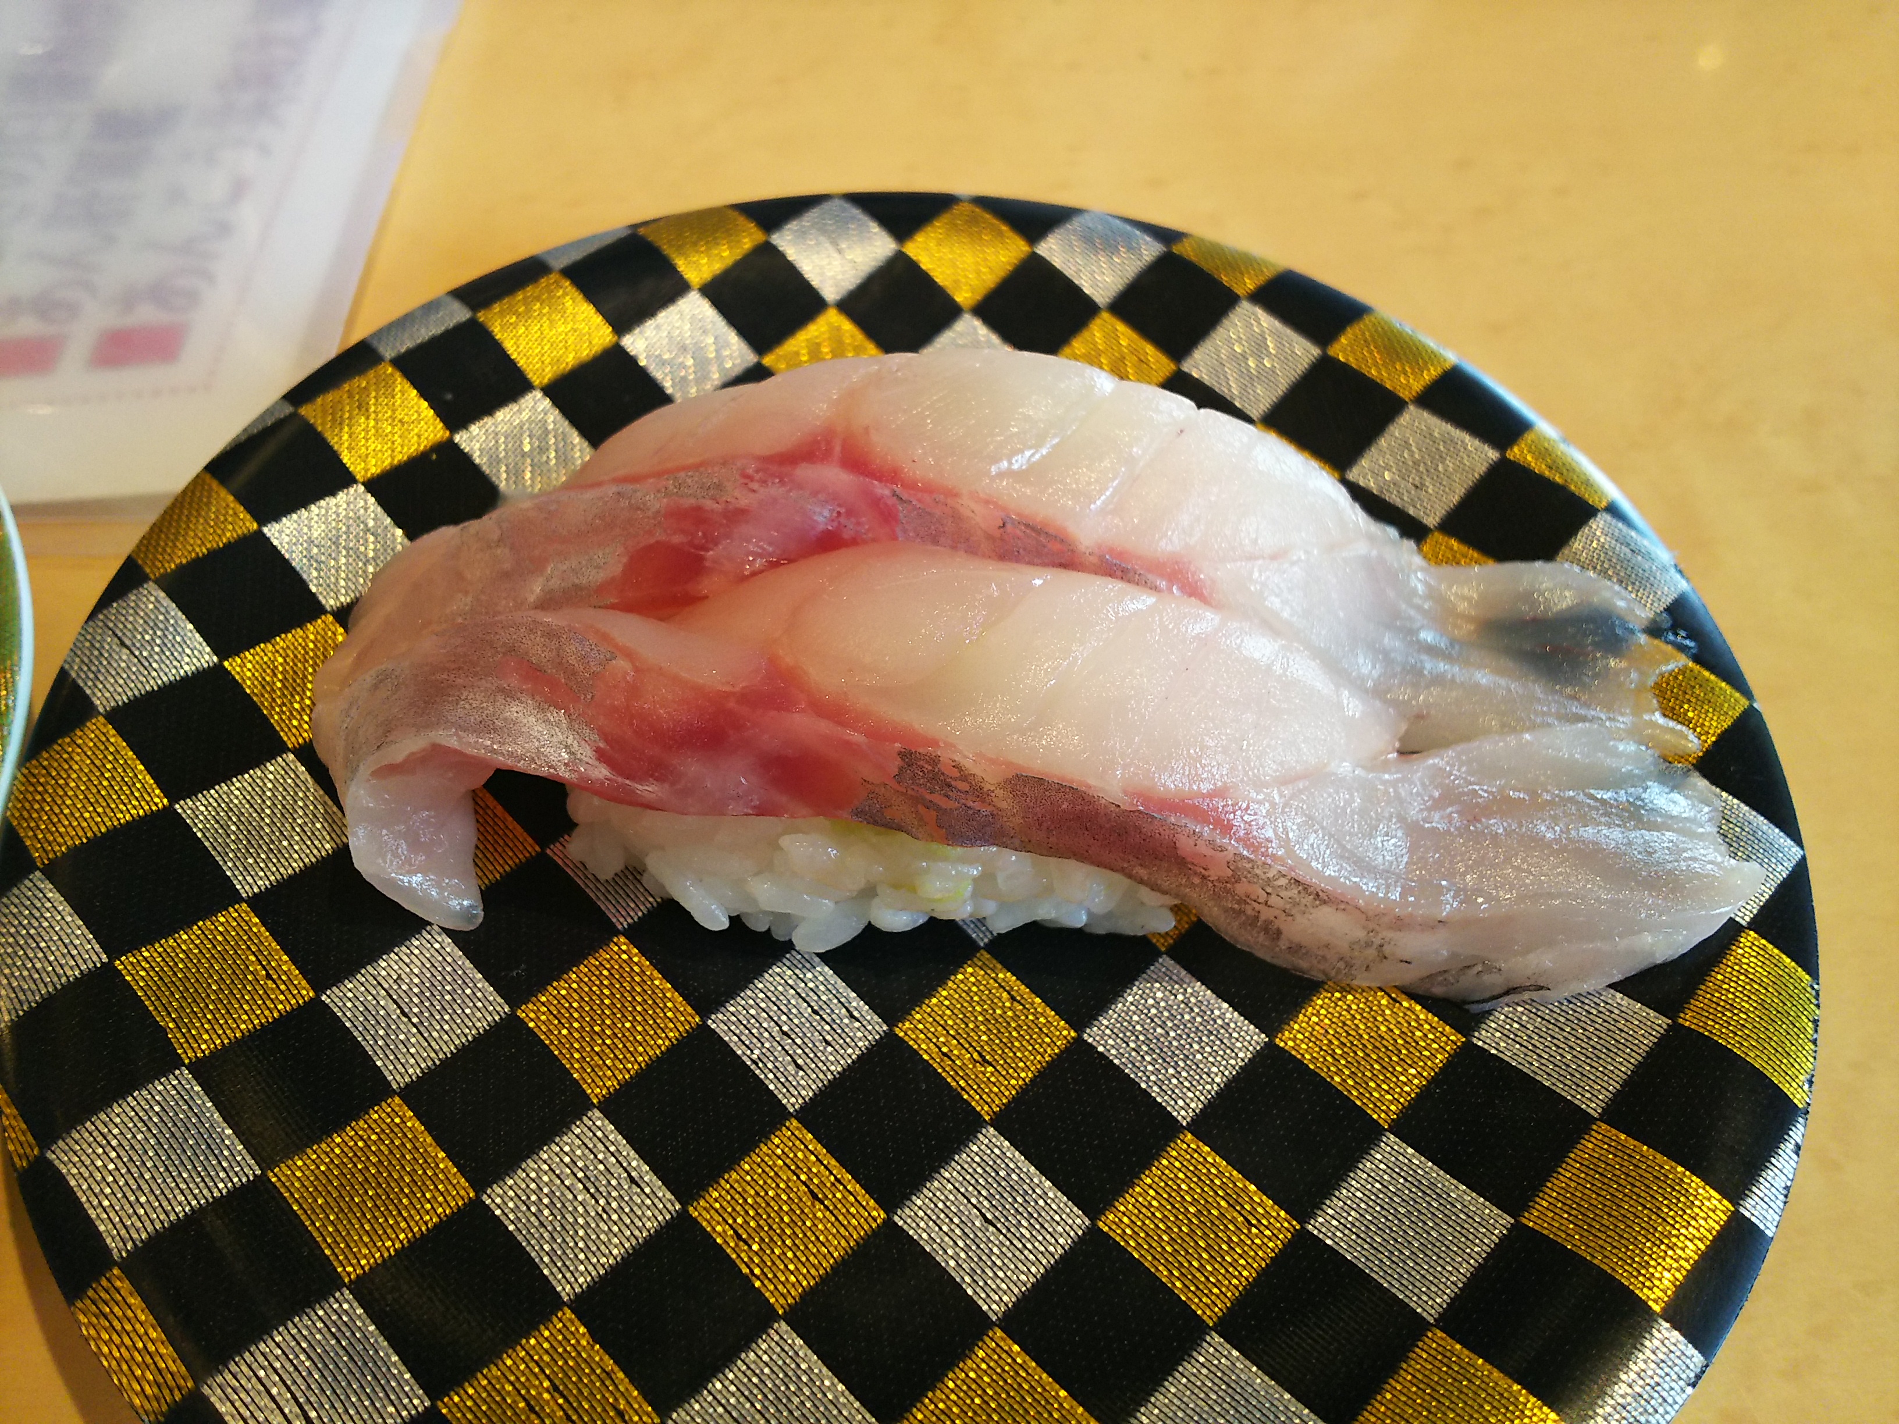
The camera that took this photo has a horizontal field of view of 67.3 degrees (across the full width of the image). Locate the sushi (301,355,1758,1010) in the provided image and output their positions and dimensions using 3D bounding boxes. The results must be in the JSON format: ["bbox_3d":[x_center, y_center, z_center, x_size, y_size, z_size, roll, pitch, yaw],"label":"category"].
[{"bbox_3d":[0.010,-0.007,0.123,0.116,0.032,0.054,5,55,0],"label":"sushi"}]

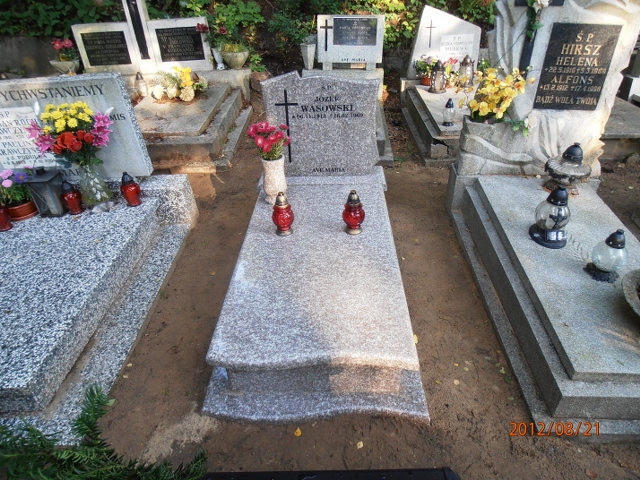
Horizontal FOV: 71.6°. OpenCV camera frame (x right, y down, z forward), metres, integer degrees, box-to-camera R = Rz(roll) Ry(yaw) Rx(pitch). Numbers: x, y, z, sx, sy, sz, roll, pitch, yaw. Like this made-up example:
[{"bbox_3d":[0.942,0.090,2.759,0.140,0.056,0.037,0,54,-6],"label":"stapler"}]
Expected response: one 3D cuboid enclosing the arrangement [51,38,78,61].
[{"bbox_3d":[-2.937,-2.171,5.053,0.250,0.220,0.200,0,34,2],"label":"arrangement"}]

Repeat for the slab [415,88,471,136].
[{"bbox_3d":[1.315,-1.231,4.116,0.653,0.050,1.370,0,34,2],"label":"slab"}]

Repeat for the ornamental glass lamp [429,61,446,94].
[{"bbox_3d":[1.180,-1.622,4.419,0.160,0.285,0.160,0,34,2],"label":"ornamental glass lamp"}]

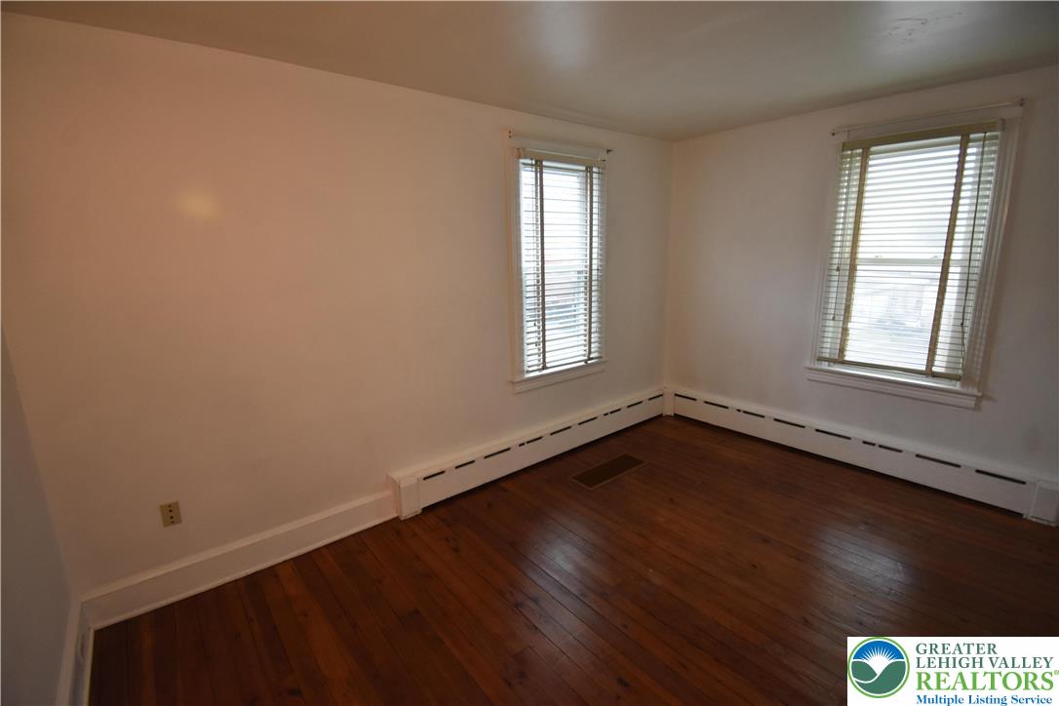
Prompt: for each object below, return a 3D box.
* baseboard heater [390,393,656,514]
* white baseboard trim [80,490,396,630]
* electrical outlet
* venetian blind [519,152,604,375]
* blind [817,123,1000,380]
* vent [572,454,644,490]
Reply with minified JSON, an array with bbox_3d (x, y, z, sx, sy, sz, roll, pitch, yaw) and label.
[{"bbox_3d":[0.243,0.700,3.567,2.732,0.271,0.084,-11,16,-36],"label":"baseboard heater"},{"bbox_3d":[-1.423,1.063,2.394,1.420,0.184,0.026,-11,16,-36],"label":"white baseboard trim"},{"bbox_3d":[-1.717,0.776,2.114,0.068,0.113,0.008,-11,16,-36],"label":"electrical outlet"},{"bbox_3d":[0.278,-0.663,3.374,0.815,1.569,0.060,-11,16,-36],"label":"venetian blind"},{"bbox_3d":[2.442,-0.628,2.929,0.060,1.536,0.776,-12,16,-39],"label":"blind"},{"bbox_3d":[0.601,0.883,3.322,0.591,0.012,0.186,-11,16,-36],"label":"vent"}]

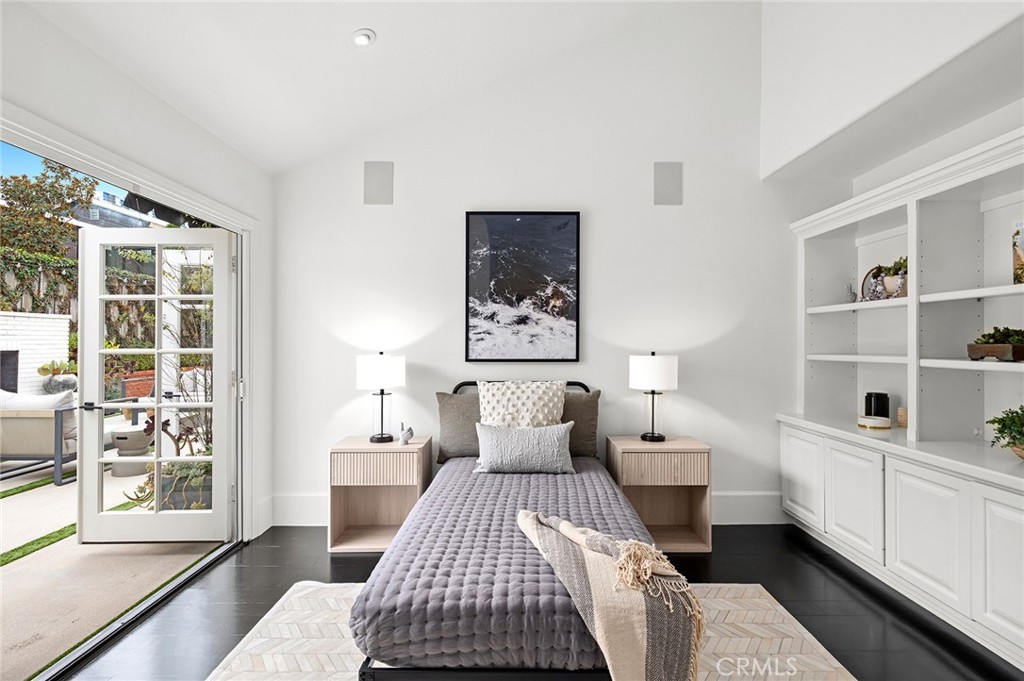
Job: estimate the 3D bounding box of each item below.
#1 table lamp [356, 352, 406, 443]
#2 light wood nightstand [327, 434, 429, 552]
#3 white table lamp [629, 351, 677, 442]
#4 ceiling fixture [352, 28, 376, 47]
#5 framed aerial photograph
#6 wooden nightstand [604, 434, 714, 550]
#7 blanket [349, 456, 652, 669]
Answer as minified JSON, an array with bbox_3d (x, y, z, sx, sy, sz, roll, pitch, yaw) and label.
[{"bbox_3d":[-0.873,0.373,3.040,0.328,0.590,0.328,0,0,0],"label":"table lamp"},{"bbox_3d":[-0.850,0.990,3.013,0.573,0.641,0.390,0,0,0],"label":"light wood nightstand"},{"bbox_3d":[0.949,0.373,3.050,0.325,0.590,0.325,0,0,0],"label":"white table lamp"},{"bbox_3d":[-0.767,-1.575,2.363,0.130,0.040,0.130,-22,0,0],"label":"ceiling fixture"},{"bbox_3d":[0.076,-0.377,3.215,0.802,1.057,0.040,0,0,0],"label":"framed aerial photograph"},{"bbox_3d":[0.955,0.990,3.013,0.575,0.641,0.390,0,0,0],"label":"wooden nightstand"},{"bbox_3d":[0.040,0.810,2.130,1.030,0.250,1.720,0,0,0],"label":"blanket"}]

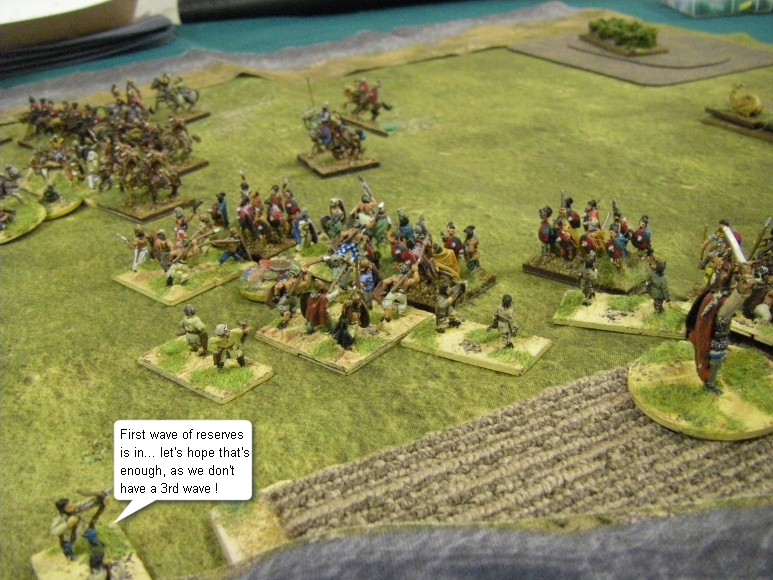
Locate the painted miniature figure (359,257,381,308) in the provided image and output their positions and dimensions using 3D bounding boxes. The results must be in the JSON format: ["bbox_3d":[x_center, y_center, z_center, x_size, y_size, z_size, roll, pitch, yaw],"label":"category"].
[{"bbox_3d":[-0.005,-0.003,0.272,0.007,0.018,0.006,-22,30,-31],"label":"painted miniature figure"}]

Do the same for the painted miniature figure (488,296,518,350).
[{"bbox_3d":[0.034,0.009,0.246,0.008,0.017,0.006,0,26,9],"label":"painted miniature figure"}]

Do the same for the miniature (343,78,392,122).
[{"bbox_3d":[-0.011,-0.111,0.493,0.026,0.023,0.011,1,26,11],"label":"miniature"}]

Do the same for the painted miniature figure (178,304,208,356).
[{"bbox_3d":[-0.058,0.012,0.256,0.008,0.017,0.006,7,28,25],"label":"painted miniature figure"}]

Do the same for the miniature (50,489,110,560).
[{"bbox_3d":[-0.064,0.049,0.179,0.011,0.016,0.007,-13,26,-16],"label":"miniature"}]

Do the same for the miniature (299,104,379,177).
[{"bbox_3d":[-0.026,-0.077,0.429,0.030,0.026,0.040,-14,27,-19],"label":"miniature"}]

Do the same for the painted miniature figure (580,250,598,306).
[{"bbox_3d":[0.062,-0.003,0.263,0.006,0.017,0.006,-3,25,5],"label":"painted miniature figure"}]

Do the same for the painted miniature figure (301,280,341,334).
[{"bbox_3d":[-0.021,0.005,0.262,0.011,0.018,0.007,8,28,27],"label":"painted miniature figure"}]

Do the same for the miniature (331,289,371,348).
[{"bbox_3d":[-0.011,0.008,0.255,0.009,0.016,0.009,4,27,16],"label":"miniature"}]

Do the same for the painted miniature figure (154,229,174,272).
[{"bbox_3d":[-0.084,-0.015,0.318,0.007,0.017,0.006,8,28,27],"label":"painted miniature figure"}]

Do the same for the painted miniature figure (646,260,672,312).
[{"bbox_3d":[0.084,-0.001,0.259,0.007,0.017,0.005,-14,27,-20],"label":"painted miniature figure"}]

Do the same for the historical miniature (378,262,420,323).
[{"bbox_3d":[0.004,0.000,0.268,0.009,0.018,0.009,10,29,27],"label":"historical miniature"}]

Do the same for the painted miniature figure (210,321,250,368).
[{"bbox_3d":[-0.046,0.015,0.249,0.009,0.014,0.008,-27,33,-38],"label":"painted miniature figure"}]

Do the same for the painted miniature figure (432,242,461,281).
[{"bbox_3d":[0.020,-0.009,0.285,0.009,0.016,0.008,-4,26,0],"label":"painted miniature figure"}]

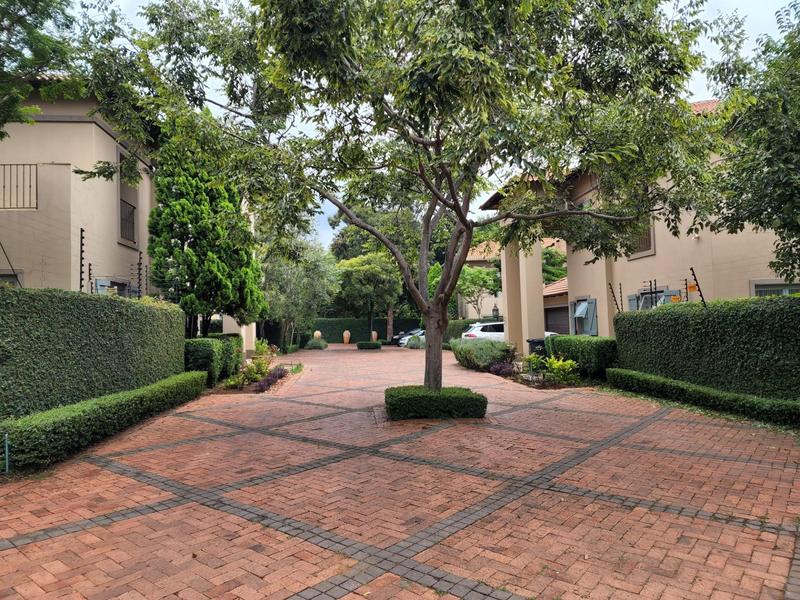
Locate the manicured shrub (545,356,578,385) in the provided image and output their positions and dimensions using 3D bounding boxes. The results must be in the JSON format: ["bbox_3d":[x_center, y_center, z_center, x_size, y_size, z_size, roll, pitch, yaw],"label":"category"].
[{"bbox_3d":[4.174,1.801,13.767,0.820,0.720,0.750,0,-3,-6],"label":"manicured shrub"}]

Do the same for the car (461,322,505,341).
[{"bbox_3d":[5.622,1.967,26.800,4.550,1.660,1.850,-1,-3,-7],"label":"car"}]

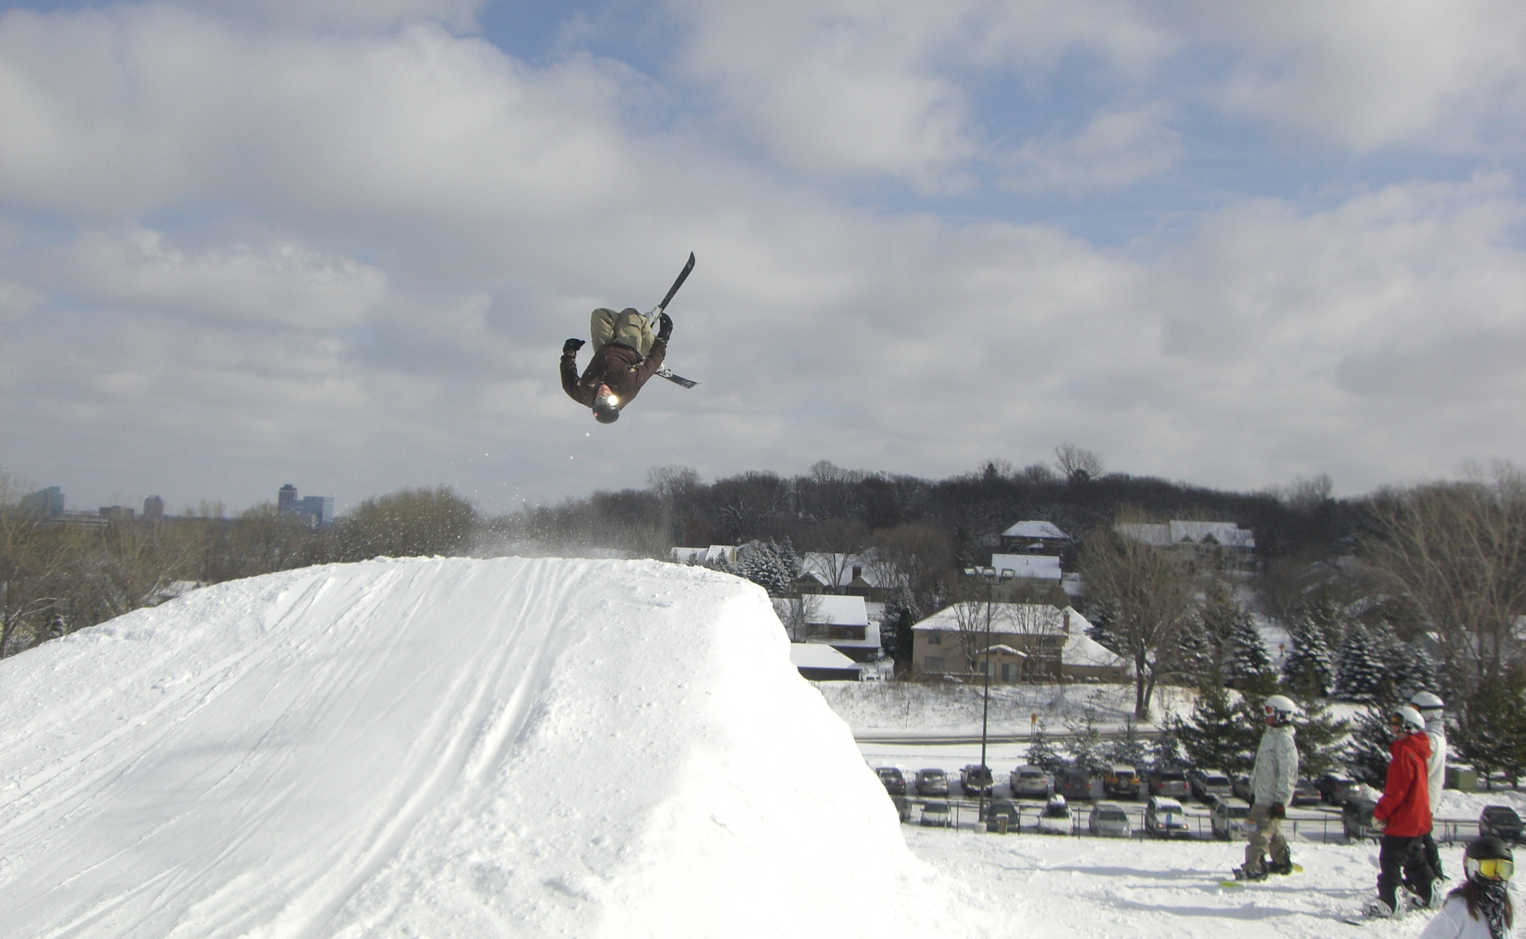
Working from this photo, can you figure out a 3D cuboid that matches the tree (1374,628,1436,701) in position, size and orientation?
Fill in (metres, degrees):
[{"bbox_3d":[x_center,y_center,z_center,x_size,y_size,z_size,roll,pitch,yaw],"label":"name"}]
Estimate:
[{"bbox_3d":[69.368,21.061,181.000,6.700,7.730,6.700,2,-2,0],"label":"tree"}]

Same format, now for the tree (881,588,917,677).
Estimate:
[{"bbox_3d":[15.460,18.531,190.000,4.100,10.200,4.100,1,-2,0],"label":"tree"}]

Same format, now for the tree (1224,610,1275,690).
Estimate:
[{"bbox_3d":[45.935,17.148,158.000,4.700,8.000,4.700,2,-2,17],"label":"tree"}]

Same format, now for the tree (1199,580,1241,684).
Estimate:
[{"bbox_3d":[53.698,19.208,197.000,5.470,12.480,5.470,2,-2,0],"label":"tree"}]

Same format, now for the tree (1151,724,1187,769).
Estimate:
[{"bbox_3d":[26.899,18.407,111.000,2.530,3.550,2.530,2,-2,0],"label":"tree"}]

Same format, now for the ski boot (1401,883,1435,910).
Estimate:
[{"bbox_3d":[5.293,3.451,13.550,0.300,0.250,0.130,1,-2,15],"label":"ski boot"}]

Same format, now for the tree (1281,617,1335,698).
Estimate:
[{"bbox_3d":[54.732,18.486,168.103,5.300,8.100,5.300,1,-2,0],"label":"tree"}]

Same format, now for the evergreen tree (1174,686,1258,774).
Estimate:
[{"bbox_3d":[29.884,17.301,110.500,5.580,6.060,5.580,2,-2,0],"label":"evergreen tree"}]

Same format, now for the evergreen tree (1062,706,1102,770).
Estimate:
[{"bbox_3d":[21.171,17.893,111.000,2.920,4.420,2.920,2,-2,0],"label":"evergreen tree"}]

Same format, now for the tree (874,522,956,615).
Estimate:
[{"bbox_3d":[21.408,14.216,235.000,11.540,13.880,11.540,2,-2,0],"label":"tree"}]

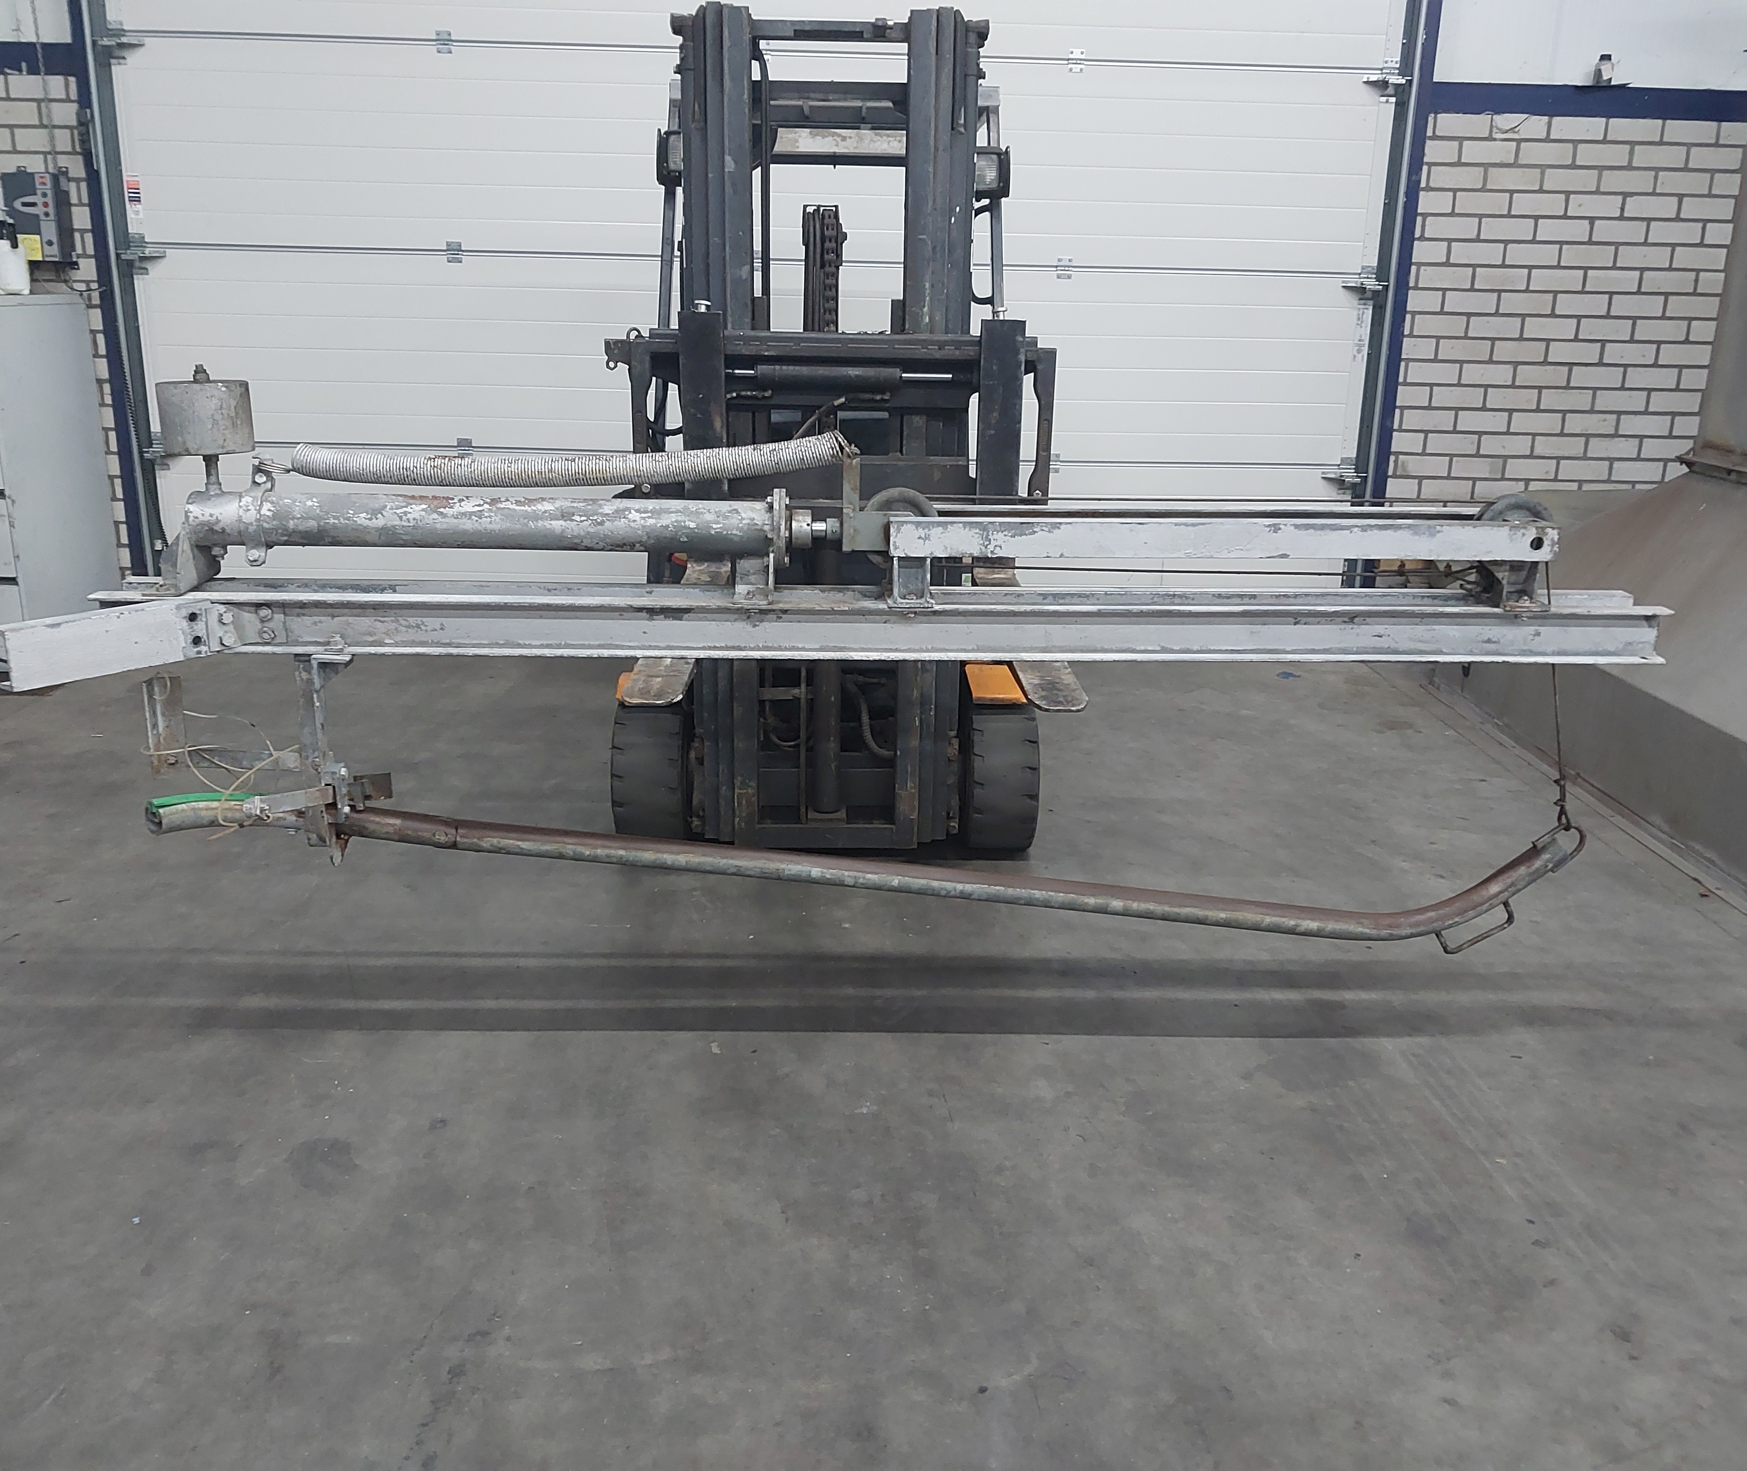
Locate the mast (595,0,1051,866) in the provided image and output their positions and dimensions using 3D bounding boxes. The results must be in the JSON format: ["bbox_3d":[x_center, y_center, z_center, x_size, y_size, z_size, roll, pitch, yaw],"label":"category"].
[{"bbox_3d":[-0.103,-0.640,3.579,0.980,1.951,0.480,1,16,-3],"label":"mast"}]

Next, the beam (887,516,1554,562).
[{"bbox_3d":[0.630,-0.350,2.737,1.212,0.062,0.050,0,16,-5],"label":"beam"}]

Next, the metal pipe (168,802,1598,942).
[{"bbox_3d":[-0.011,0.253,2.811,2.613,0.235,0.070,1,16,-1],"label":"metal pipe"}]

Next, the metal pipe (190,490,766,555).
[{"bbox_3d":[-0.680,-0.375,2.706,1.041,0.093,0.093,0,16,-5],"label":"metal pipe"}]

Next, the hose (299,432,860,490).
[{"bbox_3d":[-0.524,-0.484,2.689,0.984,0.100,0.053,0,16,-5],"label":"hose"}]

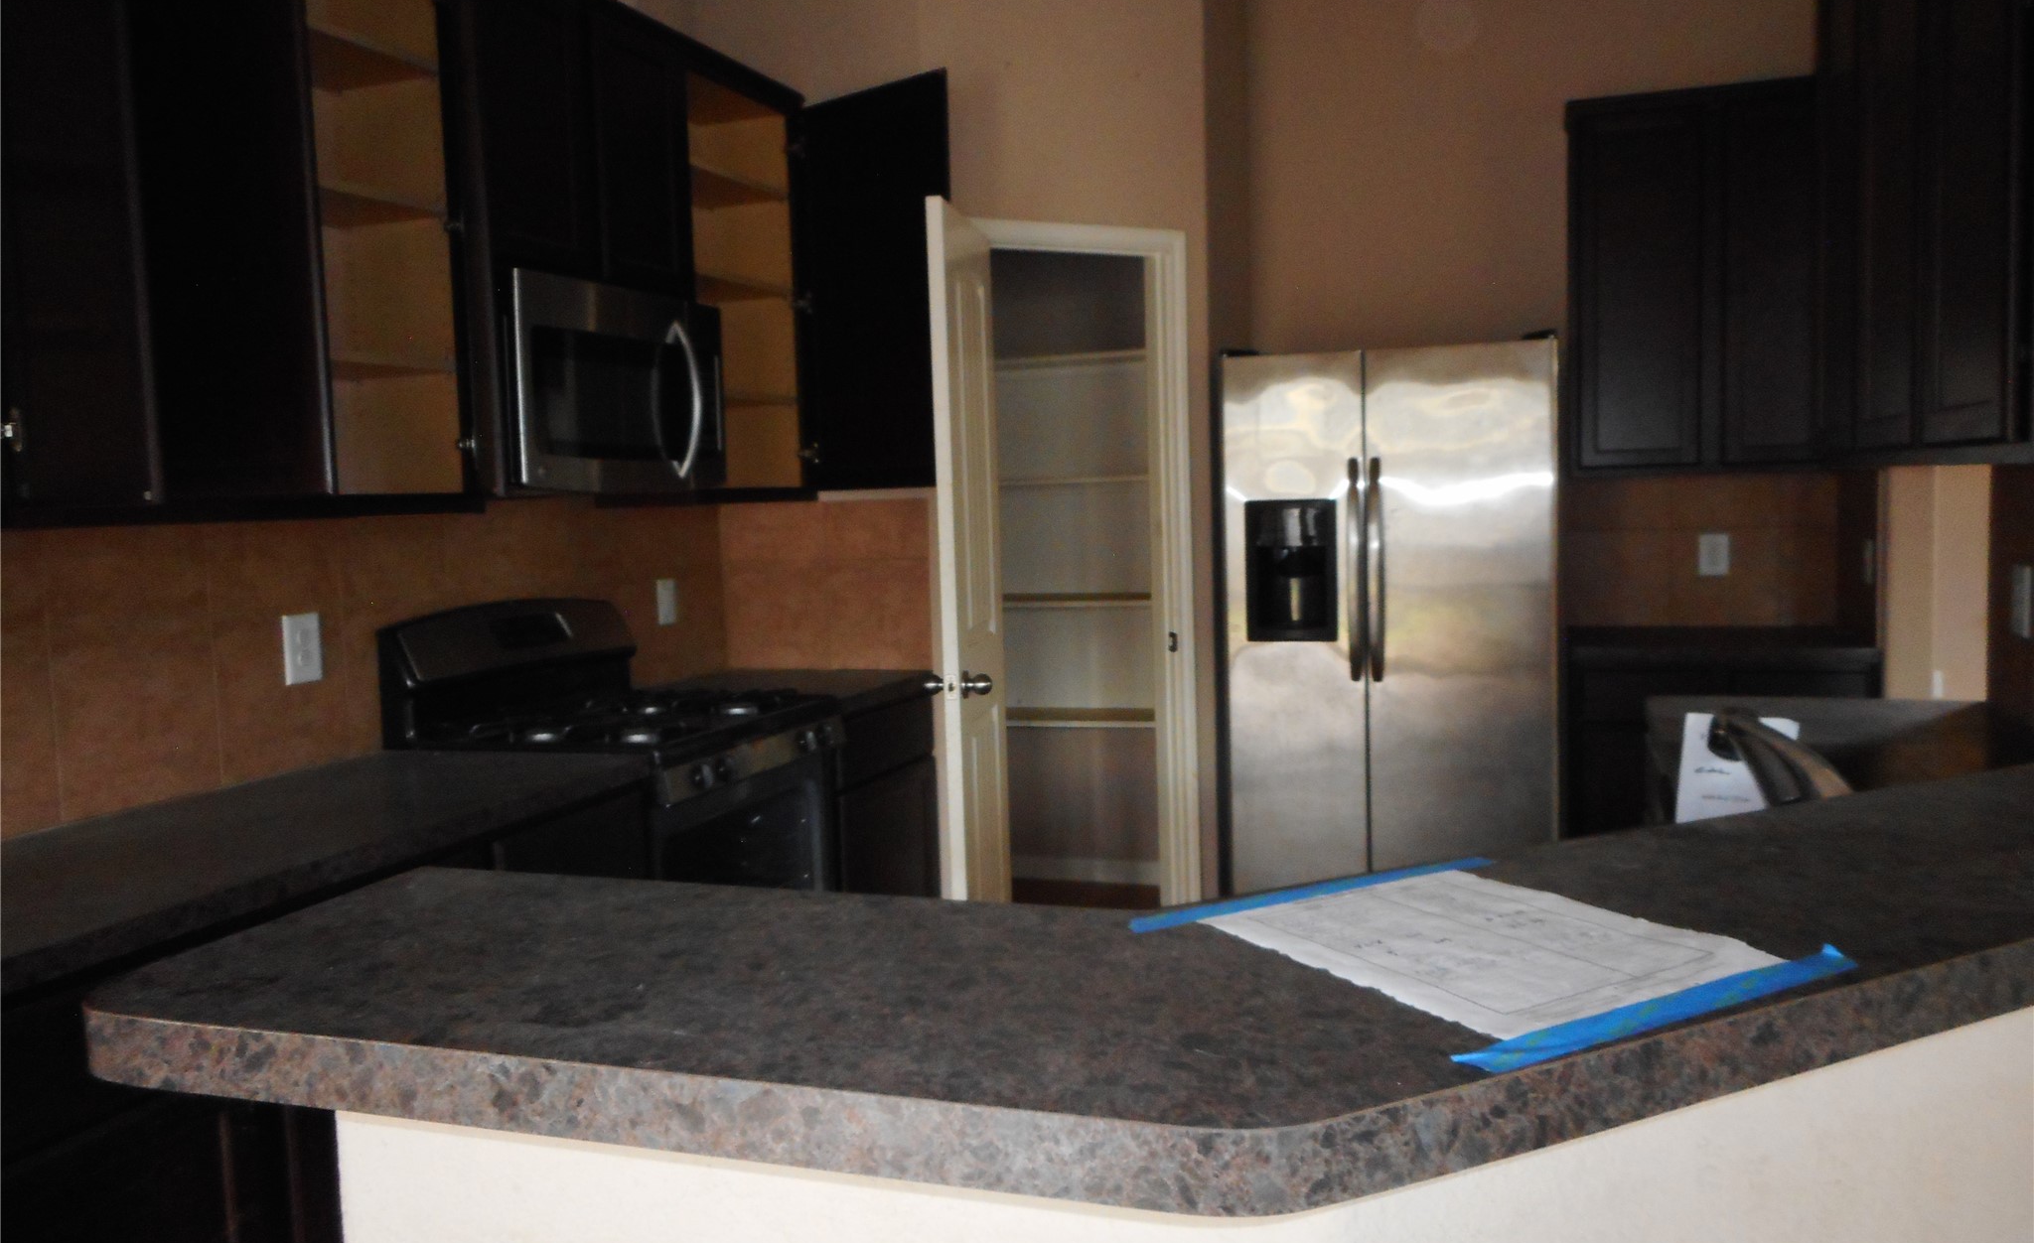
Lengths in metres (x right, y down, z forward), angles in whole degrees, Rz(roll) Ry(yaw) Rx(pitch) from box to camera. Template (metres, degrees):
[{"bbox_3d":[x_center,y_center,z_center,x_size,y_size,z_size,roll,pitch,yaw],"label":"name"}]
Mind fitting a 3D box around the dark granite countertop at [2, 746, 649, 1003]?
[{"bbox_3d":[-1.206,0.346,2.131,0.625,0.040,1.495,0,5,19],"label":"dark granite countertop"}]

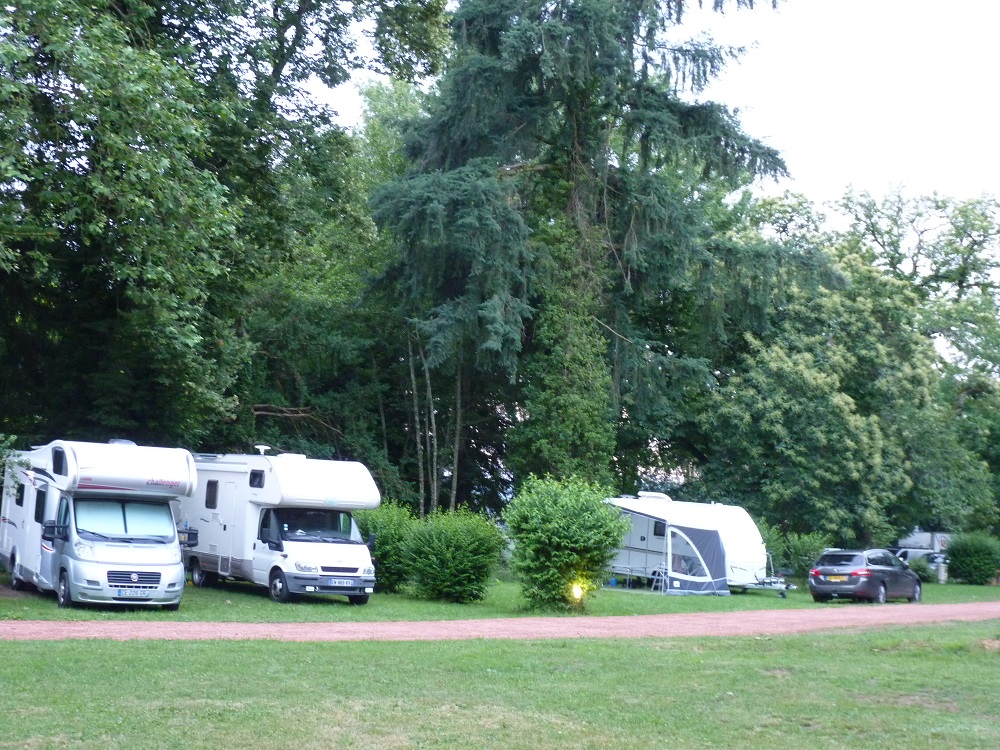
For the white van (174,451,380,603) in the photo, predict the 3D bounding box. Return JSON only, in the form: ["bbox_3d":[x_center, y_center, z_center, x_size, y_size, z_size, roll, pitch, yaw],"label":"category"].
[{"bbox_3d":[-4.824,3.251,34.213,2.280,3.030,6.480,5,-5,-32],"label":"white van"}]

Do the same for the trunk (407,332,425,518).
[{"bbox_3d":[-2.240,2.019,42.500,0.250,6.702,0.250,-4,0,0],"label":"trunk"}]

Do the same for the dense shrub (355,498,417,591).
[{"bbox_3d":[-2.770,4.080,37.460,1.950,2.100,1.950,2,-5,0],"label":"dense shrub"}]

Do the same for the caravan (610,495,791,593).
[{"bbox_3d":[5.149,4.628,42.889,6.300,2.600,2.350,-1,-6,36],"label":"caravan"}]

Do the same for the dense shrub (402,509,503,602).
[{"bbox_3d":[-1.022,4.001,34.930,2.150,2.000,2.050,2,-5,0],"label":"dense shrub"}]

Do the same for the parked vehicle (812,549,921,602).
[{"bbox_3d":[9.833,5.372,42.478,1.840,1.470,4.580,-1,-6,33],"label":"parked vehicle"}]

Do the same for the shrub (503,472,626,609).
[{"bbox_3d":[1.407,3.688,34.123,2.500,2.700,2.450,2,-5,0],"label":"shrub"}]

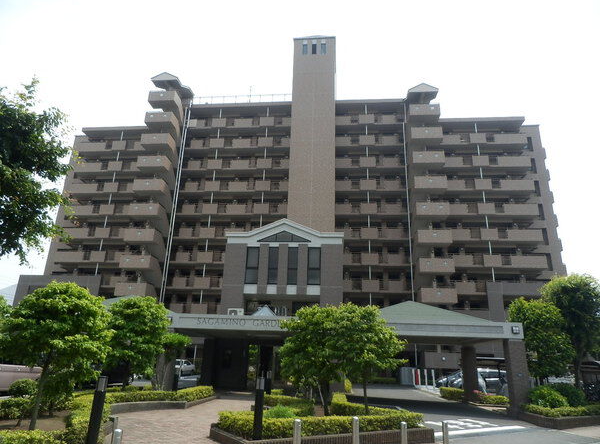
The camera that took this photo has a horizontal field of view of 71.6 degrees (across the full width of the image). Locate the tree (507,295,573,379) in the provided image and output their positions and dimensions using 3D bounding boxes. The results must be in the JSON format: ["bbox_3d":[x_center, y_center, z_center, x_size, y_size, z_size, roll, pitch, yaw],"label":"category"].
[{"bbox_3d":[11.691,6.135,20.021,2.750,4.892,2.750,0,-18,6],"label":"tree"}]

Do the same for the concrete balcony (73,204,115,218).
[{"bbox_3d":[-24.595,-1.096,49.821,5.850,1.300,1.400,0,-19,6],"label":"concrete balcony"}]

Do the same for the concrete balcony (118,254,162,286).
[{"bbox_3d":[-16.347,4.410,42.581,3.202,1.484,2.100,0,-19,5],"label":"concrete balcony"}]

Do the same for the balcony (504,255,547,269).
[{"bbox_3d":[22.791,4.317,42.640,4.100,1.270,1.550,0,-19,6],"label":"balcony"}]

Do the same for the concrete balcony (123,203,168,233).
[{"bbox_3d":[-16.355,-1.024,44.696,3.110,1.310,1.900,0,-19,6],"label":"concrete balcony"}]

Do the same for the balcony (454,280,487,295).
[{"bbox_3d":[17.317,6.869,42.387,2.843,1.241,1.300,0,-19,5],"label":"balcony"}]

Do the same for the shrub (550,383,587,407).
[{"bbox_3d":[9.731,6.355,15.058,1.400,0.921,1.300,0,-19,6],"label":"shrub"}]

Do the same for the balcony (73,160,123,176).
[{"bbox_3d":[-24.450,-6.427,50.966,6.200,1.300,1.300,0,-18,5],"label":"balcony"}]

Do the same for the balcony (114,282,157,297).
[{"bbox_3d":[-16.609,7.055,42.138,3.200,1.280,2.200,0,-18,5],"label":"balcony"}]

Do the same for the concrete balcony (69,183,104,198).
[{"bbox_3d":[-25.214,-3.734,50.327,4.300,1.250,1.500,0,-19,6],"label":"concrete balcony"}]

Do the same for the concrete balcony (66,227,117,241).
[{"bbox_3d":[-24.244,1.521,48.296,5.700,1.250,1.300,0,-18,5],"label":"concrete balcony"}]

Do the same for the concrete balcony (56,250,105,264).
[{"bbox_3d":[-24.965,4.203,48.036,6.450,1.300,1.400,0,-19,6],"label":"concrete balcony"}]

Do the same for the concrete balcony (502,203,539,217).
[{"bbox_3d":[23.457,-1.077,44.501,3.381,1.198,1.300,0,-19,5],"label":"concrete balcony"}]

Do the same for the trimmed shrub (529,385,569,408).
[{"bbox_3d":[8.622,6.148,14.397,1.300,0.818,1.200,0,-19,6],"label":"trimmed shrub"}]

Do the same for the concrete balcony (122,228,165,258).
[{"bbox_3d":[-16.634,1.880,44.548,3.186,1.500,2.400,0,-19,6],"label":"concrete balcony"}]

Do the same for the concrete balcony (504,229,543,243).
[{"bbox_3d":[23.372,1.596,43.602,3.381,1.198,1.300,0,-19,5],"label":"concrete balcony"}]

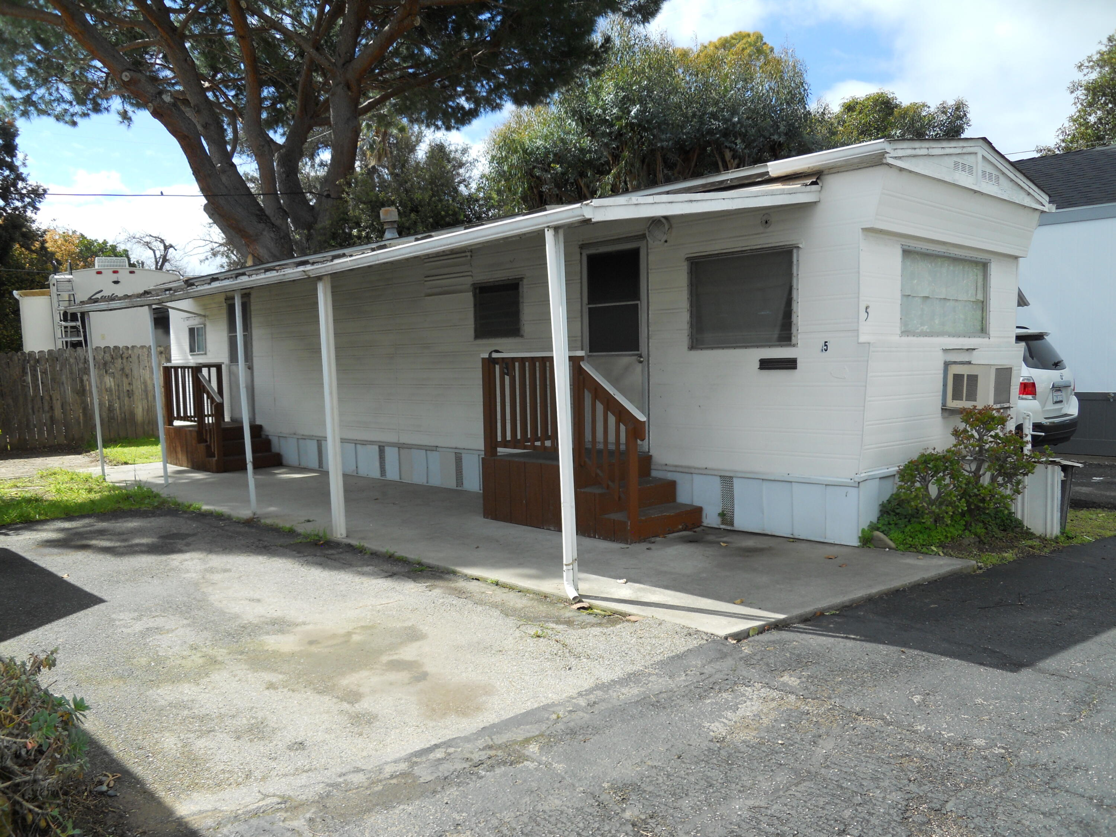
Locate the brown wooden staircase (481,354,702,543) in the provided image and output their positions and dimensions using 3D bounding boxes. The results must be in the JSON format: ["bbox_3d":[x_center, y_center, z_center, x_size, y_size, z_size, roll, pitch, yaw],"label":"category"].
[{"bbox_3d":[0.315,0.168,8.025,1.043,1.523,1.890,-4,5,-44],"label":"brown wooden staircase"}]

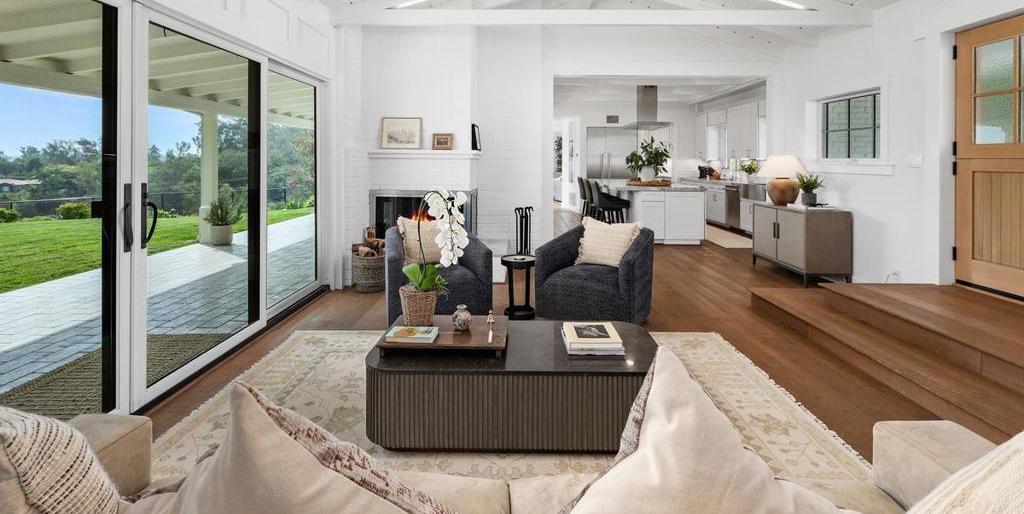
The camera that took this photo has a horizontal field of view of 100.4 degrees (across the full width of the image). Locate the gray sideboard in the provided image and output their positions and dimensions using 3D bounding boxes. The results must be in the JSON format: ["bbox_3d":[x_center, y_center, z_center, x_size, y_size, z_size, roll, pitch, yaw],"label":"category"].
[{"bbox_3d":[3.393,-0.175,5.050,0.480,0.800,1.000,0,8,0],"label":"gray sideboard"}]

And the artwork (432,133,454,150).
[{"bbox_3d":[-0.794,-1.329,4.920,0.240,0.190,0.030,0,8,0],"label":"artwork"}]

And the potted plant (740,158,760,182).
[{"bbox_3d":[4.278,-1.552,7.650,0.350,0.430,0.330,0,8,0],"label":"potted plant"}]

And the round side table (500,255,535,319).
[{"bbox_3d":[0.070,0.262,3.730,0.325,0.490,0.325,0,8,0],"label":"round side table"}]

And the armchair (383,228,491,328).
[{"bbox_3d":[-0.710,0.100,3.970,0.850,0.750,0.800,-3,11,-18],"label":"armchair"}]

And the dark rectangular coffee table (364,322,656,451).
[{"bbox_3d":[0.023,0.650,2.290,1.470,0.385,0.650,0,11,0],"label":"dark rectangular coffee table"}]

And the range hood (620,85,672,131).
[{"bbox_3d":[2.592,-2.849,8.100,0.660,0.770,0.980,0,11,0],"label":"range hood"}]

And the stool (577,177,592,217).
[{"bbox_3d":[1.646,-1.177,9.100,0.560,1.020,0.500,0,8,0],"label":"stool"}]

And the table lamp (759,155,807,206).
[{"bbox_3d":[3.381,-0.950,5.330,0.520,0.630,0.520,0,8,0],"label":"table lamp"}]

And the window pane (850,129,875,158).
[{"bbox_3d":[3.810,-1.235,4.660,0.030,0.325,0.325,0,10,0],"label":"window pane"}]

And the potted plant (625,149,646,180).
[{"bbox_3d":[2.226,-1.681,7.750,0.380,0.500,0.360,0,8,0],"label":"potted plant"}]

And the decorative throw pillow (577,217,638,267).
[{"bbox_3d":[0.900,-0.138,4.060,0.530,0.480,0.180,5,-8,25],"label":"decorative throw pillow"}]

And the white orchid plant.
[{"bbox_3d":[-0.448,-0.091,2.500,0.385,0.610,0.260,0,8,0],"label":"white orchid plant"}]

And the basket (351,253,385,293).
[{"bbox_3d":[-1.497,0.152,4.480,0.380,0.360,0.380,0,8,0],"label":"basket"}]

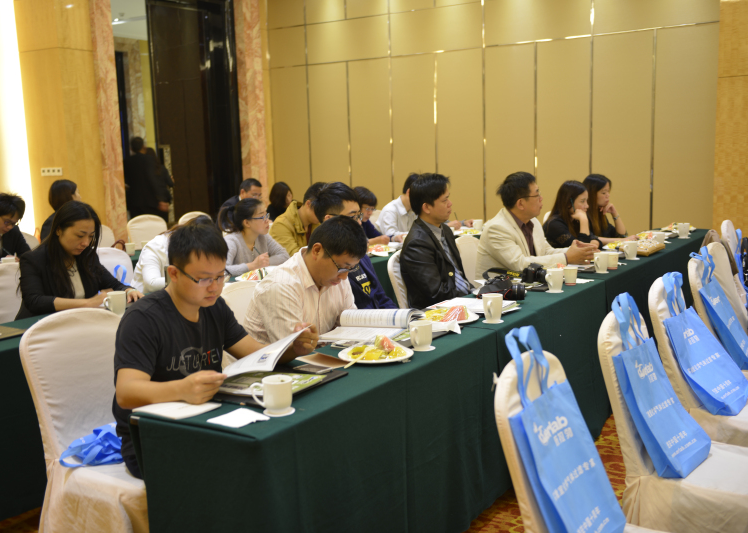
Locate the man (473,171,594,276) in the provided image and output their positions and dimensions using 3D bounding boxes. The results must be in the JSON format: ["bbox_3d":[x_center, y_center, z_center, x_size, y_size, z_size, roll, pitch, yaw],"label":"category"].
[{"bbox_3d":[0.872,0.091,4.852,0.770,1.280,0.550,4,10,33],"label":"man"}]

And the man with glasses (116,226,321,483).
[{"bbox_3d":[-0.441,0.490,2.656,0.700,1.270,0.600,3,9,32],"label":"man with glasses"}]

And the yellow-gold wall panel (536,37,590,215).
[{"bbox_3d":[2.036,-1.163,9.106,0.612,2.478,0.040,4,10,34],"label":"yellow-gold wall panel"}]

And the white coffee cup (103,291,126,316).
[{"bbox_3d":[-1.120,0.162,3.648,0.080,0.097,0.106,4,10,36],"label":"white coffee cup"}]

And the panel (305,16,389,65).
[{"bbox_3d":[-0.362,-3.090,11.554,1.361,0.554,0.060,3,9,32],"label":"panel"}]

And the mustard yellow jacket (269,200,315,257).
[{"bbox_3d":[-0.451,-0.127,5.716,0.550,0.650,0.540,4,10,33],"label":"mustard yellow jacket"}]

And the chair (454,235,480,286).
[{"bbox_3d":[0.799,0.268,5.402,0.540,0.930,0.440,3,9,32],"label":"chair"}]

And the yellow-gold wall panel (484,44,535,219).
[{"bbox_3d":[1.520,-1.197,9.452,0.612,2.478,0.040,4,10,34],"label":"yellow-gold wall panel"}]

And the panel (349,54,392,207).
[{"bbox_3d":[-0.025,-1.298,10.493,0.612,2.478,0.040,4,10,34],"label":"panel"}]

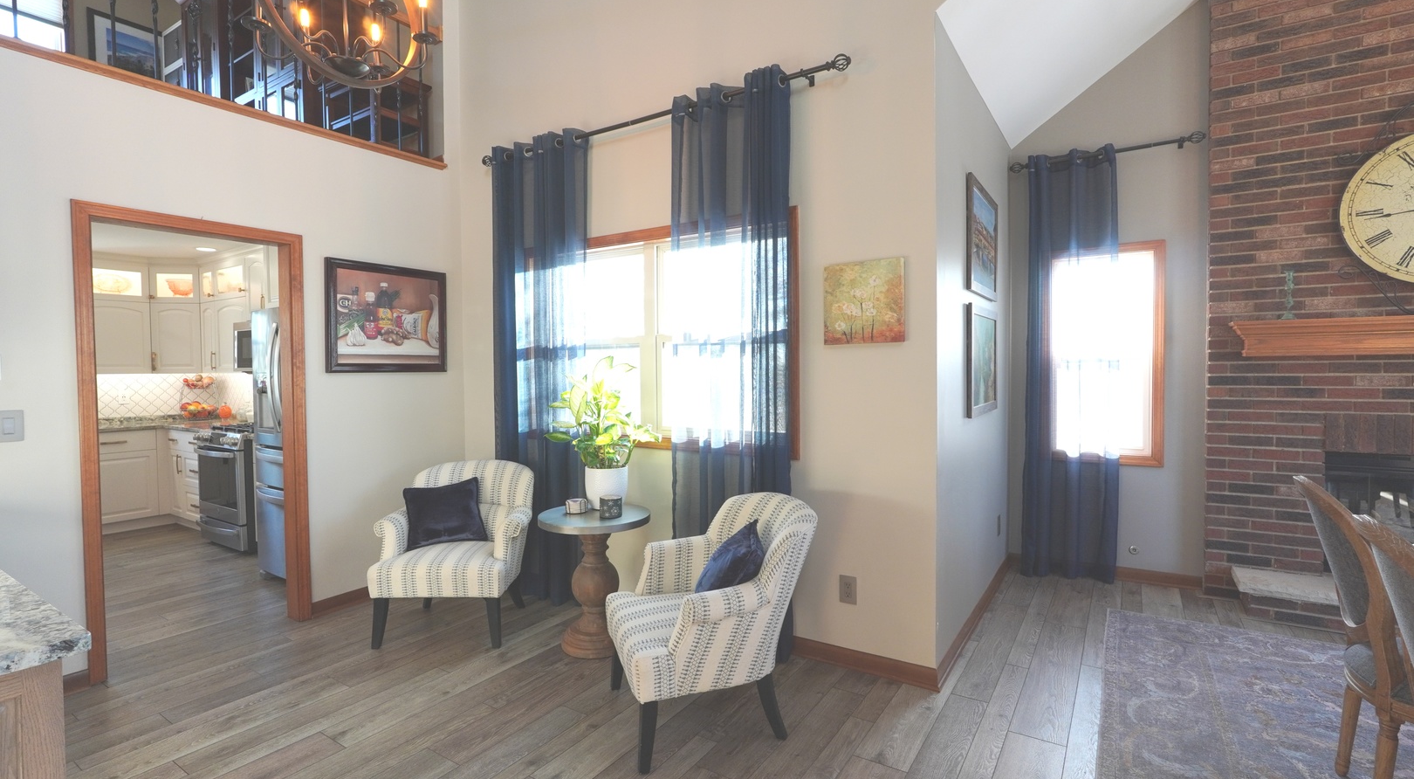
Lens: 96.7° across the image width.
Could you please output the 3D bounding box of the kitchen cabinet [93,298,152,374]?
[{"bbox_3d":[-5.409,-0.463,5.631,0.335,0.653,0.579,0,2,34],"label":"kitchen cabinet"}]

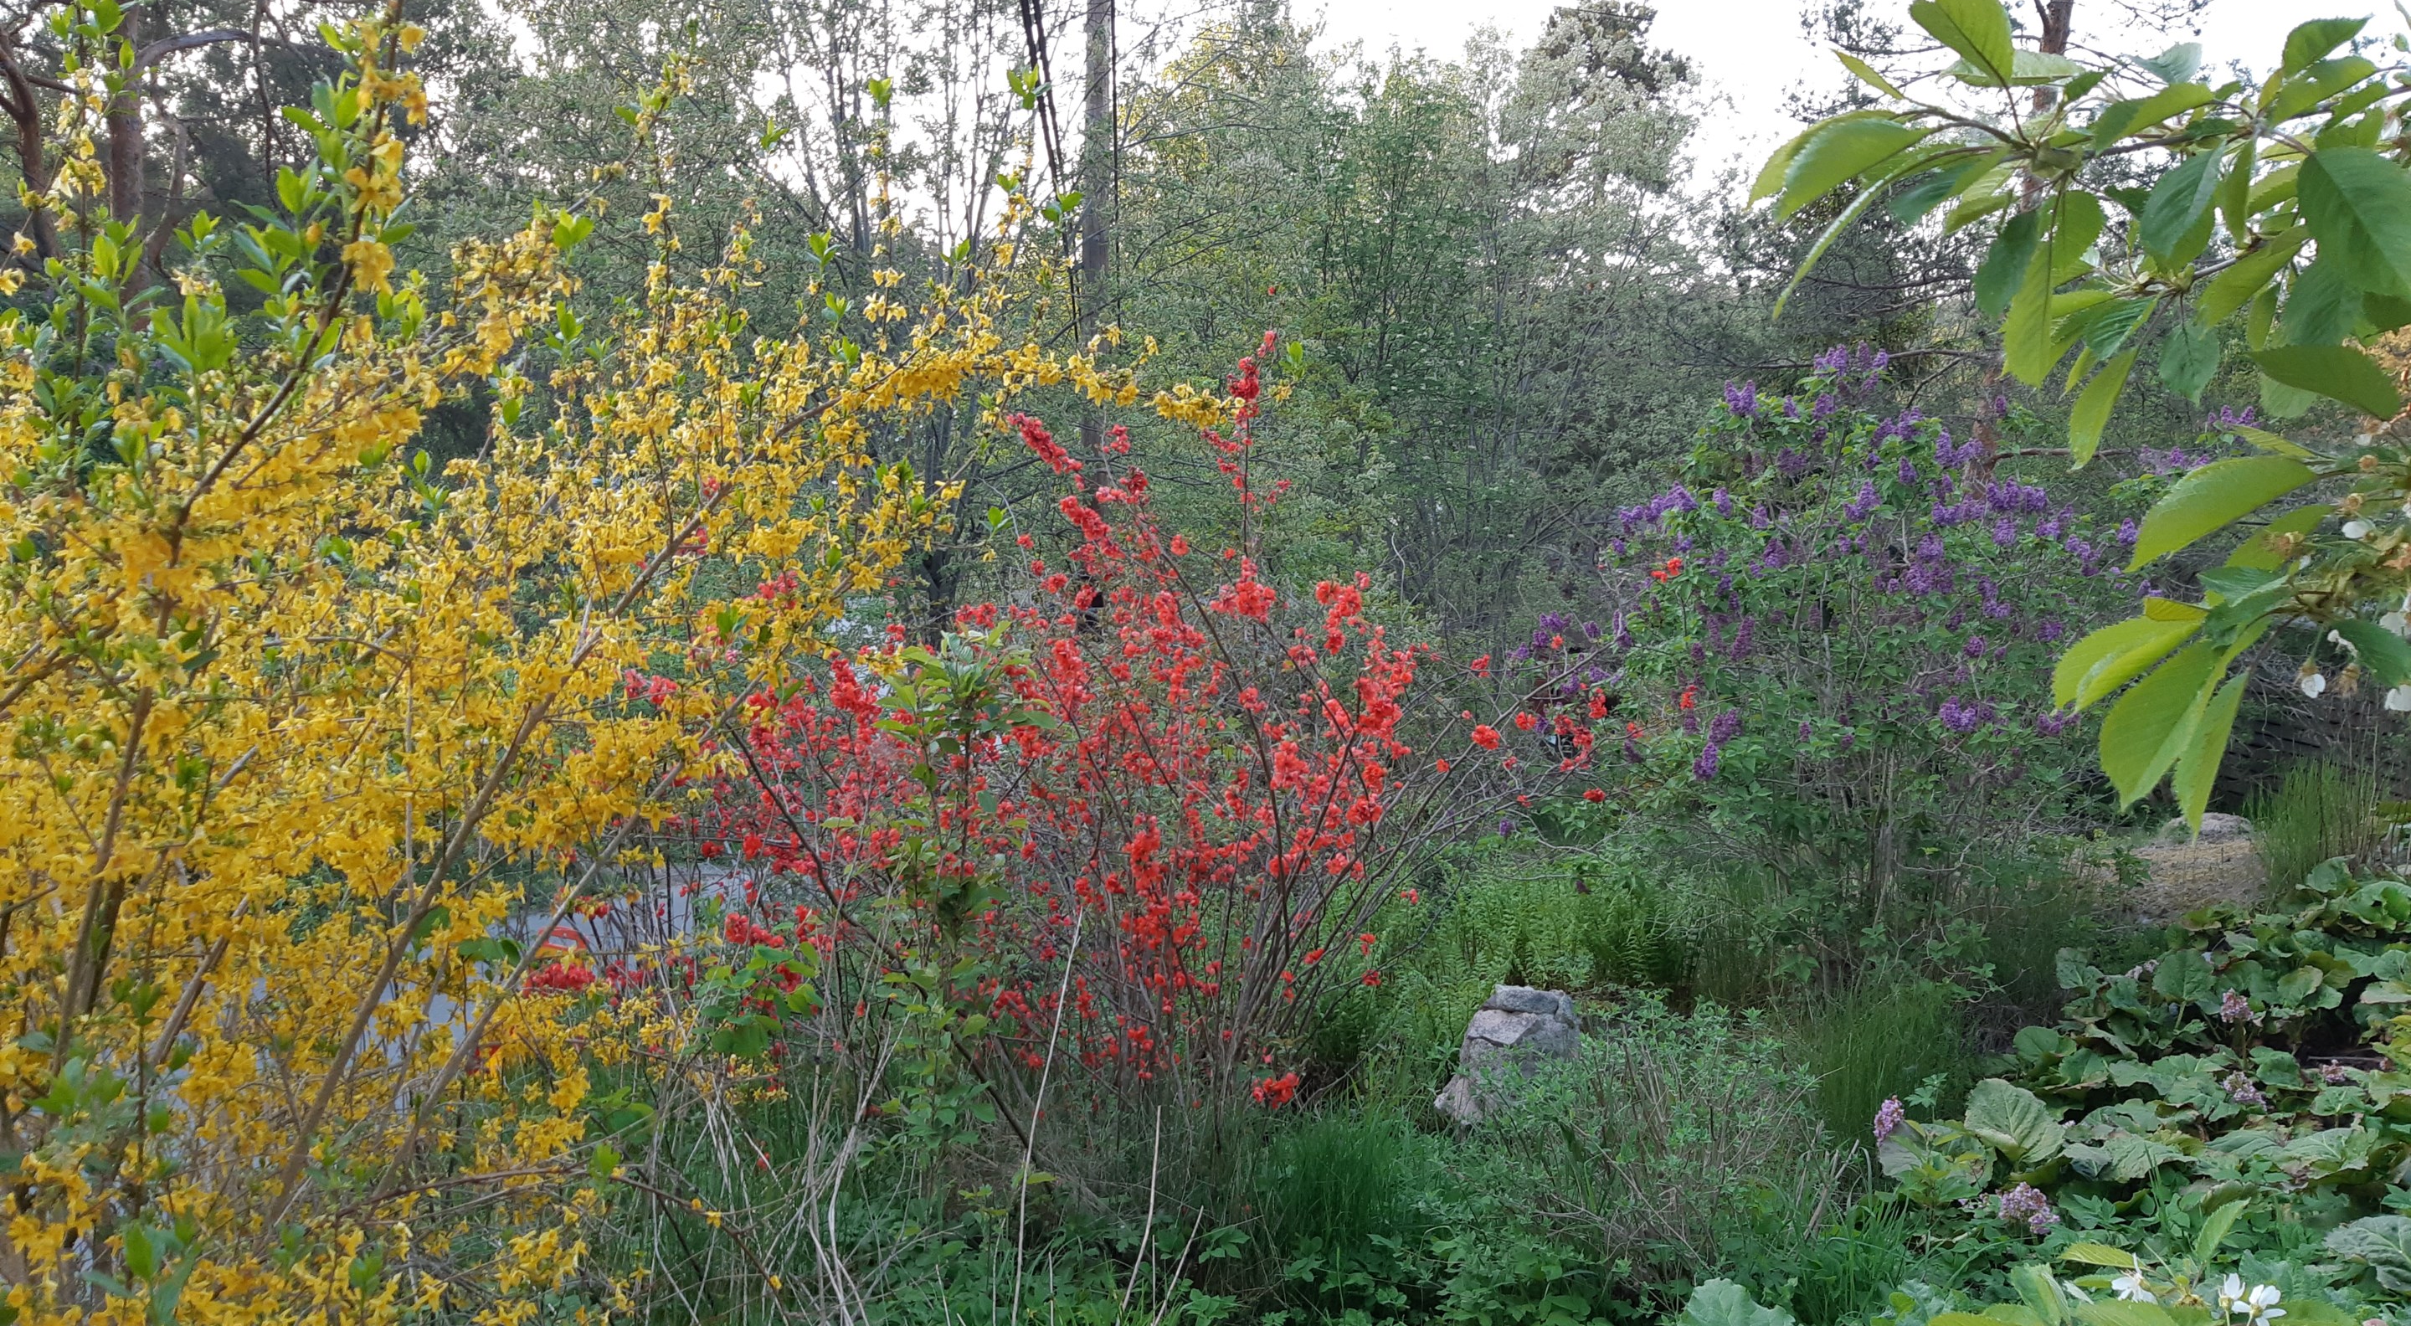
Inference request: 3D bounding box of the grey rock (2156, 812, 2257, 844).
[{"bbox_3d":[5.518,0.915,10.000,0.530,0.200,0.420,1,2,29],"label":"grey rock"}]

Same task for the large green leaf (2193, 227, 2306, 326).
[{"bbox_3d":[0.548,-0.202,0.950,0.056,0.051,0.035,1,2,30],"label":"large green leaf"}]

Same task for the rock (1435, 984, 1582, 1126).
[{"bbox_3d":[0.832,1.084,4.950,0.390,0.410,0.360,1,2,10],"label":"rock"}]

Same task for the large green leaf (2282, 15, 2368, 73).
[{"bbox_3d":[0.544,-0.301,0.880,0.050,0.026,0.025,-36,25,-6],"label":"large green leaf"}]

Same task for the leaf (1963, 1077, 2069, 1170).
[{"bbox_3d":[1.767,1.002,3.950,0.225,0.180,0.150,1,2,24],"label":"leaf"}]

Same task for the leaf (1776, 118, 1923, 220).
[{"bbox_3d":[0.314,-0.239,0.880,0.080,0.033,0.025,-31,-36,-6],"label":"leaf"}]

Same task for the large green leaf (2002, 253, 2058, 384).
[{"bbox_3d":[0.387,-0.161,0.850,0.030,0.062,0.022,2,5,21],"label":"large green leaf"}]

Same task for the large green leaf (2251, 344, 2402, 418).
[{"bbox_3d":[0.483,-0.121,0.780,0.068,0.028,0.025,25,22,6],"label":"large green leaf"}]

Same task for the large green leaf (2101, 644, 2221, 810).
[{"bbox_3d":[0.423,0.027,0.800,0.042,0.083,0.025,30,0,22],"label":"large green leaf"}]

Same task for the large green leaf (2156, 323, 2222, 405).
[{"bbox_3d":[0.478,-0.146,0.880,0.032,0.041,0.022,0,5,0],"label":"large green leaf"}]

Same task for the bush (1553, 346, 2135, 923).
[{"bbox_3d":[2.429,-0.061,6.900,2.100,2.250,1.950,1,2,19],"label":"bush"}]

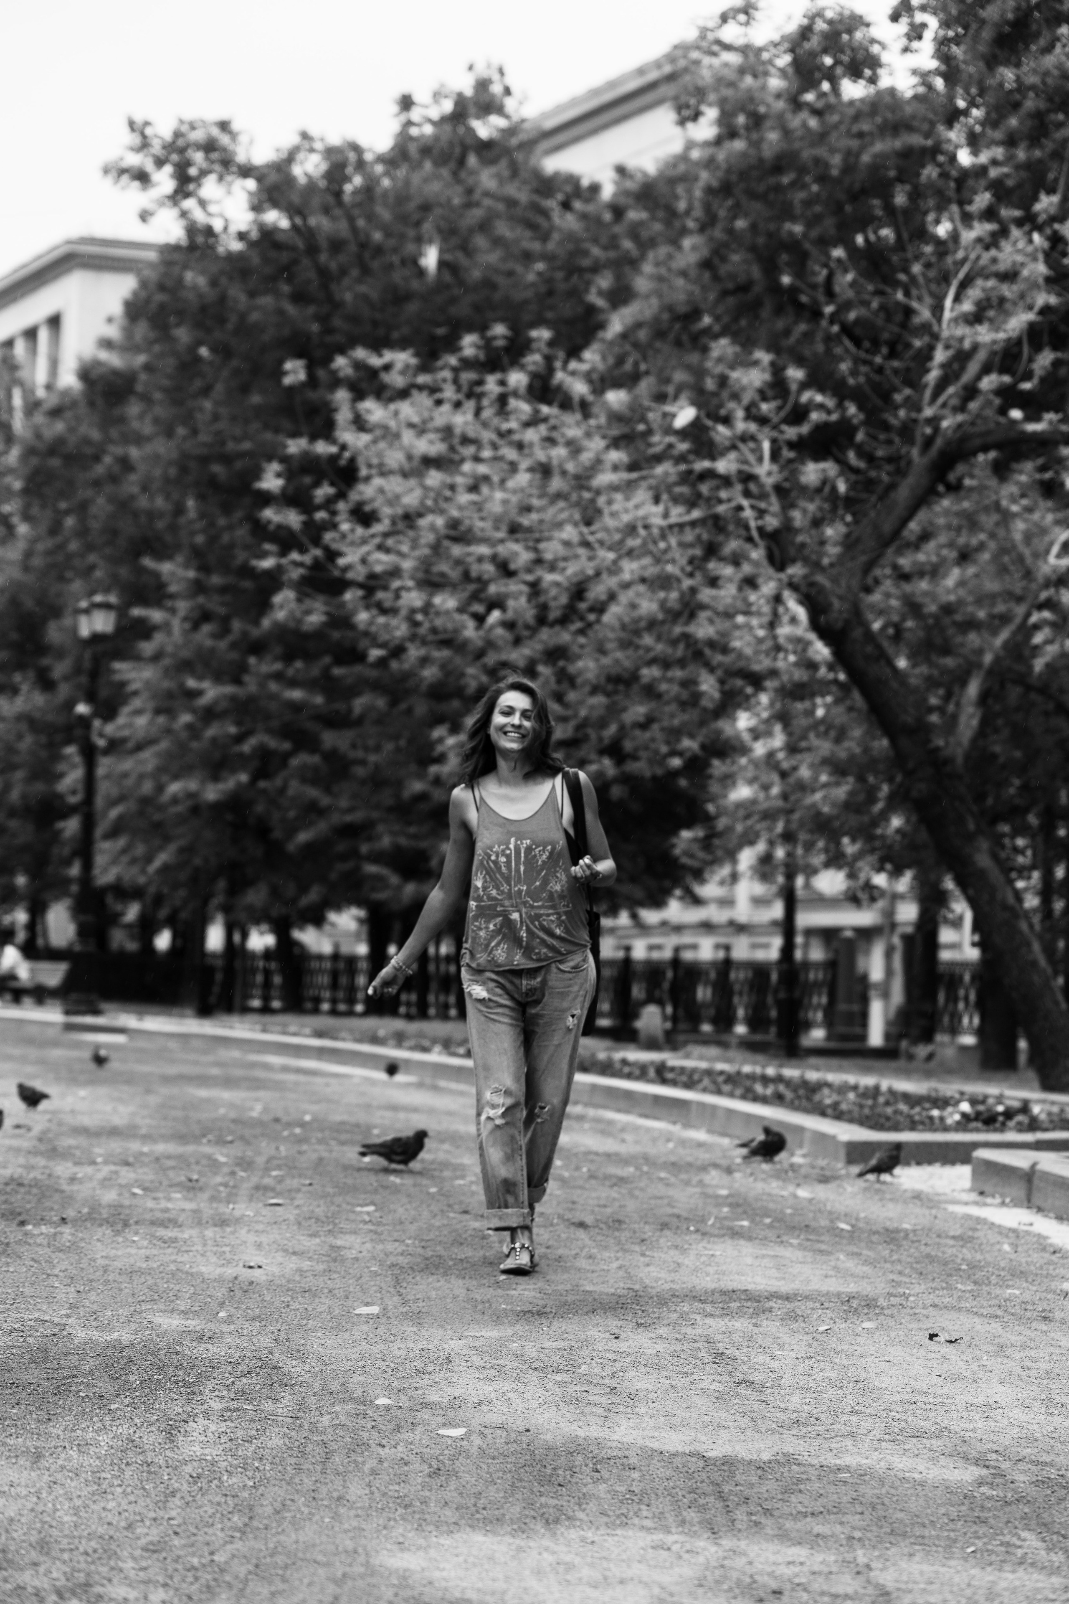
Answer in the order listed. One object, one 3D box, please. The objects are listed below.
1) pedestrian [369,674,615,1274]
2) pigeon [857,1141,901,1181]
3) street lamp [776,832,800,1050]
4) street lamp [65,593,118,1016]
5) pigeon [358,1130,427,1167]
[{"bbox_3d":[-0.121,0.481,10.750,0.680,1.670,0.580,1,-3,-1],"label":"pedestrian"},{"bbox_3d":[1.416,1.477,15.546,0.240,0.163,0.110,3,-3,-42],"label":"pigeon"},{"bbox_3d":[2.402,0.117,35.307,0.400,4.500,0.400,1,-3,0],"label":"street lamp"},{"bbox_3d":[-6.643,0.023,57.207,0.680,6.382,0.750,1,-3,-6],"label":"street lamp"},{"bbox_3d":[-0.594,1.450,15.768,0.290,0.172,0.115,1,-3,-3],"label":"pigeon"}]

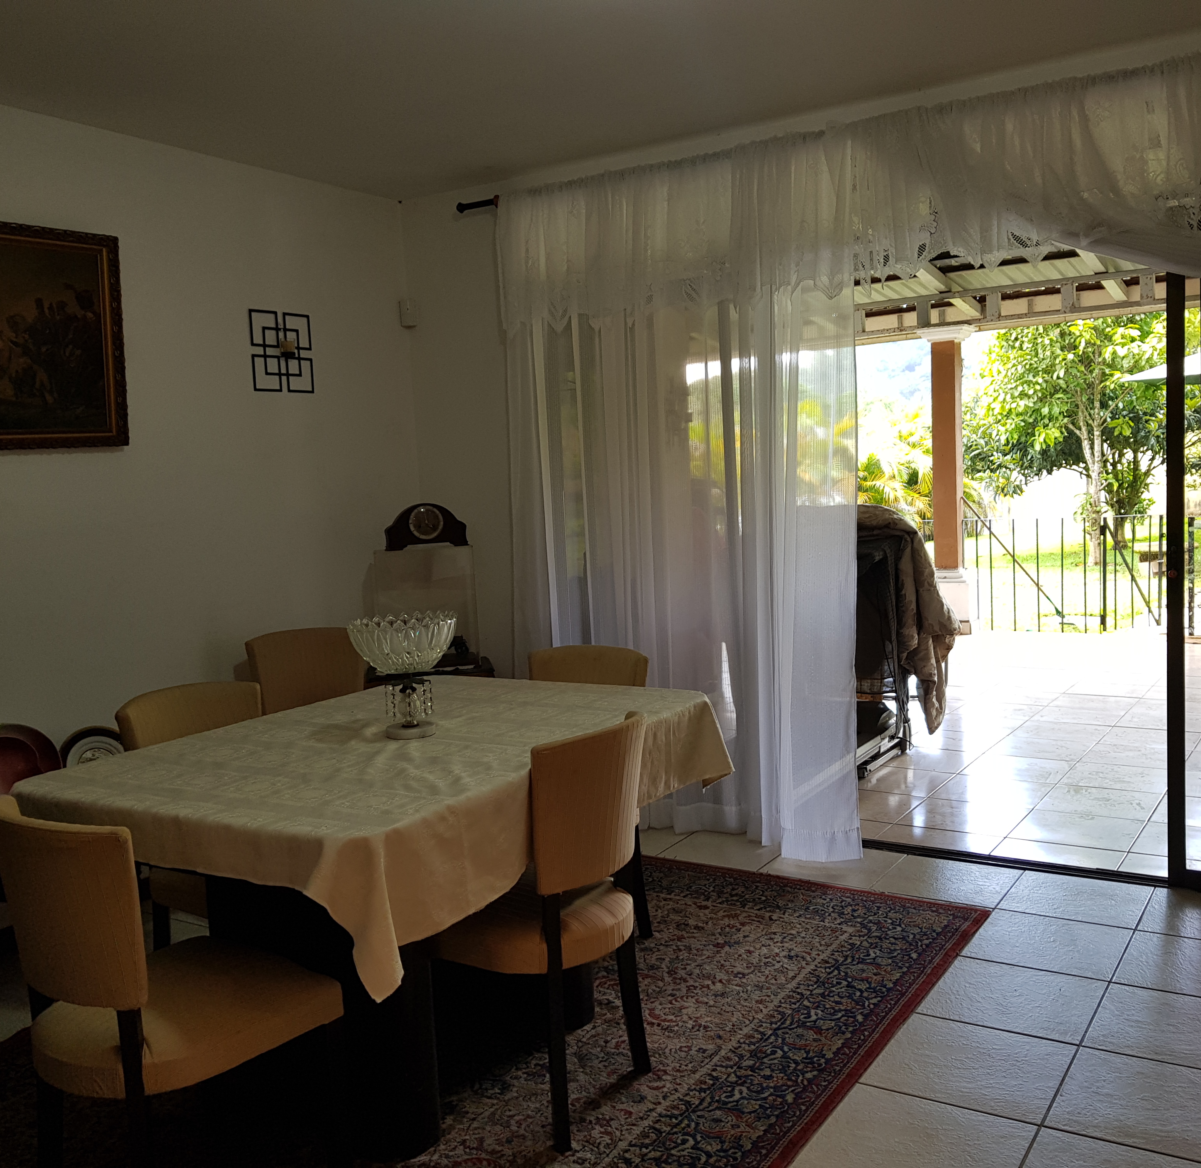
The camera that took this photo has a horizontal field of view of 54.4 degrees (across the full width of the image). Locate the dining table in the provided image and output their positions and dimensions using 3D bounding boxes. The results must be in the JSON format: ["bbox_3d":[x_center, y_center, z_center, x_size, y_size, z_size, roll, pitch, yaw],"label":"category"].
[{"bbox_3d":[-0.477,0.773,3.012,1.077,0.788,1.467,0,6,33],"label":"dining table"}]

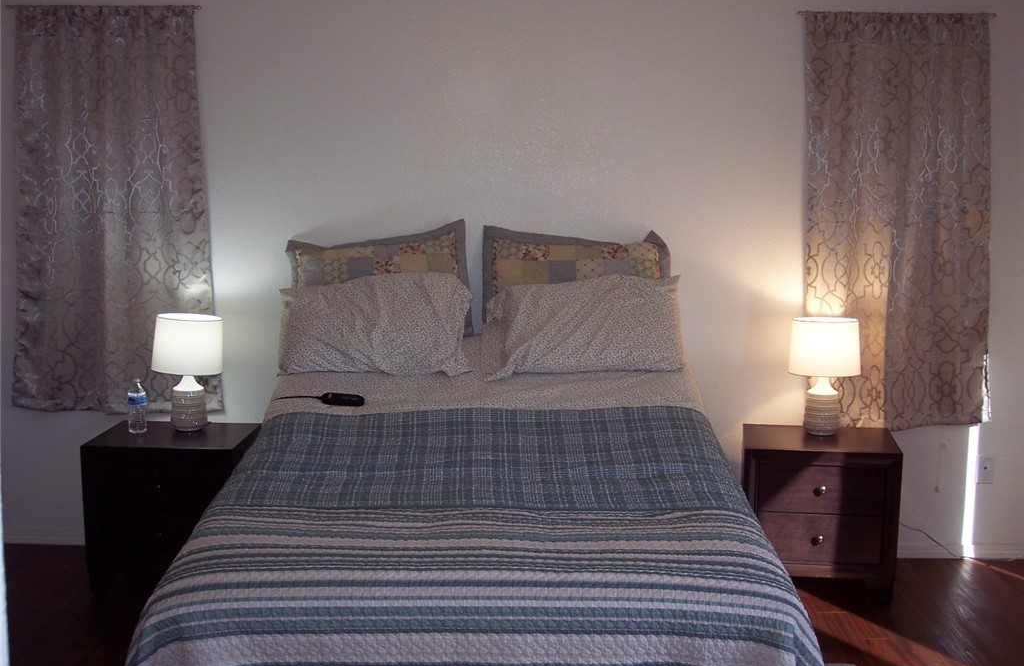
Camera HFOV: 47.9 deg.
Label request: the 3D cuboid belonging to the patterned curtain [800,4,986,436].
[{"bbox_3d":[1.491,-0.408,4.440,0.792,1.592,0.085,1,8,1],"label":"patterned curtain"}]

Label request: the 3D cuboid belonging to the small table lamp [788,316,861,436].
[{"bbox_3d":[1.185,0.170,4.388,0.276,0.442,0.276,1,8,0],"label":"small table lamp"}]

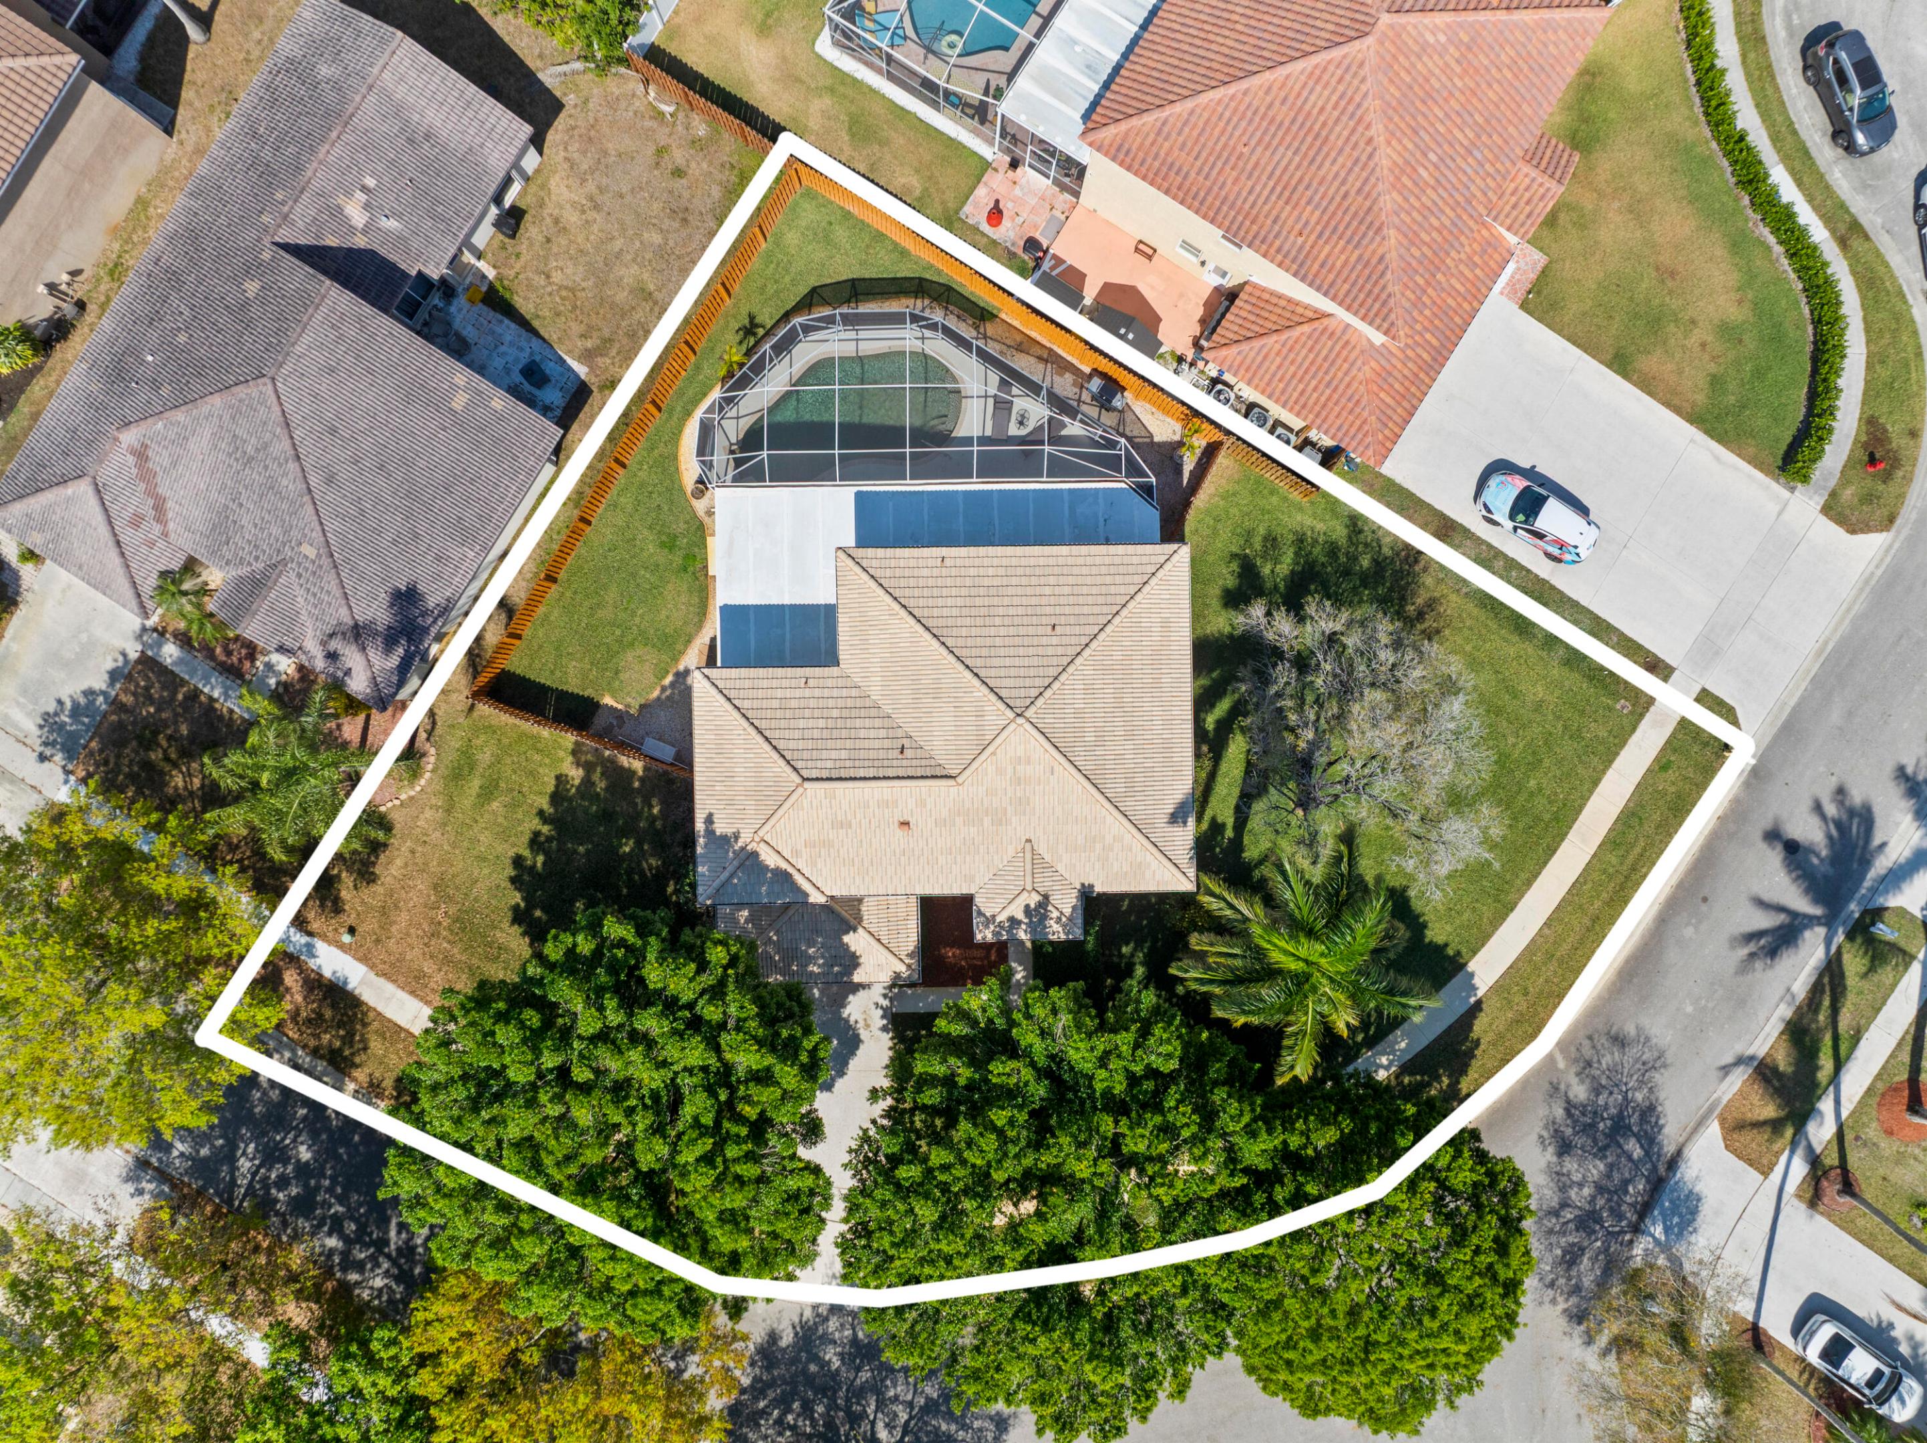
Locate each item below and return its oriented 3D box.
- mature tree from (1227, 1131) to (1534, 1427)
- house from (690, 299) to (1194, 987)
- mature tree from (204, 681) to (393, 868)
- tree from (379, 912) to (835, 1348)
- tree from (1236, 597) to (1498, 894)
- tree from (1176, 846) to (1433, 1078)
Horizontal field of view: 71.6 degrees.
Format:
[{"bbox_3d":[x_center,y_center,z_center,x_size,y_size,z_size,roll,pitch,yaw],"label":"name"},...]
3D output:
[{"bbox_3d":[13.709,18.144,46.066,10.483,9.878,10.987,0,90,0],"label":"mature tree"},{"bbox_3d":[-0.595,-2.671,46.973,16.884,8.114,24.394,-1,90,0],"label":"house"},{"bbox_3d":[-20.765,1.683,45.965,6.048,10.080,5.544,0,90,0],"label":"mature tree"},{"bbox_3d":[-10.937,12.701,44.755,14.515,12.298,13.810,0,90,0],"label":"tree"},{"bbox_3d":[14.112,1.008,47.275,9.374,7.459,10.382,0,90,0],"label":"tree"},{"bbox_3d":[10.080,7.157,44.554,7.762,12.802,6.955,0,90,0],"label":"tree"}]

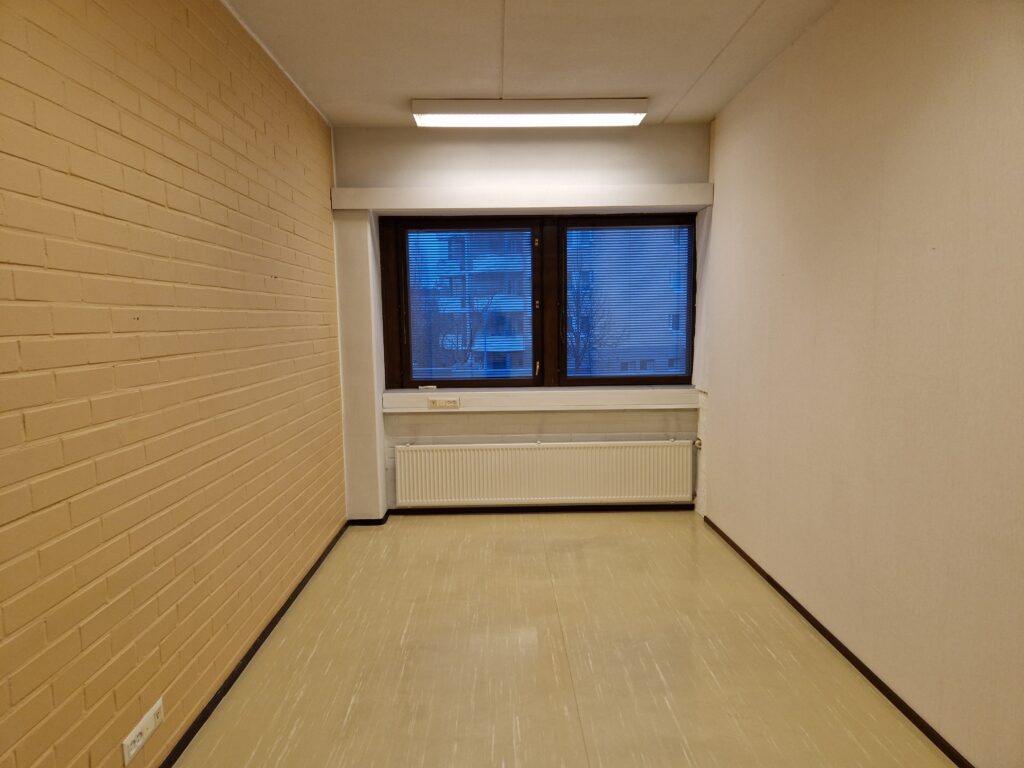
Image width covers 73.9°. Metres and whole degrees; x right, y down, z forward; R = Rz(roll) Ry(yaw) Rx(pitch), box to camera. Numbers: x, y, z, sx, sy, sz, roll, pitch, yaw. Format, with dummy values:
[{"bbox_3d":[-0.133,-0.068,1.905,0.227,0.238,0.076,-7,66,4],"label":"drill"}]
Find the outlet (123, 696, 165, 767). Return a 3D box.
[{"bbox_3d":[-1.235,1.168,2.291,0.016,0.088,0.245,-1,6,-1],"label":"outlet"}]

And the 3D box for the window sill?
[{"bbox_3d":[0.236,0.124,5.619,2.530,0.157,0.270,-1,6,-1],"label":"window sill"}]

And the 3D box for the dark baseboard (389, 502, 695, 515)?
[{"bbox_3d":[0.254,1.050,5.646,2.530,0.052,0.015,-1,6,-1],"label":"dark baseboard"}]

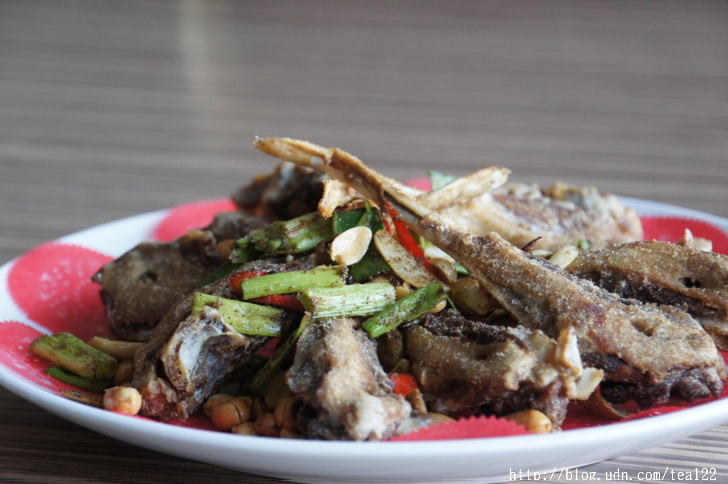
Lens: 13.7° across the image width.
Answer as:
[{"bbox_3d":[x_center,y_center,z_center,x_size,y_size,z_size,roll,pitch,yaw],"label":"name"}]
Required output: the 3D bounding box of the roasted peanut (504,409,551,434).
[{"bbox_3d":[0.048,0.052,0.876,0.014,0.008,0.009,8,18,29],"label":"roasted peanut"}]

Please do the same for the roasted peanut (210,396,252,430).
[{"bbox_3d":[-0.039,0.050,0.887,0.013,0.010,0.009,-7,17,-20],"label":"roasted peanut"}]

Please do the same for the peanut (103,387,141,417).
[{"bbox_3d":[-0.071,0.047,0.893,0.011,0.008,0.009,-7,17,-20],"label":"peanut"}]

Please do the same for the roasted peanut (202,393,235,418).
[{"bbox_3d":[-0.043,0.049,0.898,0.012,0.008,0.009,-9,17,-25],"label":"roasted peanut"}]

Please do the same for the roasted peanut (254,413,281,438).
[{"bbox_3d":[-0.028,0.053,0.873,0.011,0.009,0.009,-8,17,-24],"label":"roasted peanut"}]

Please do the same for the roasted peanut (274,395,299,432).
[{"bbox_3d":[-0.022,0.050,0.884,0.009,0.010,0.012,7,17,26],"label":"roasted peanut"}]

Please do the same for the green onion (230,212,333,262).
[{"bbox_3d":[-0.026,-0.001,0.978,0.034,0.009,0.009,-16,19,-14],"label":"green onion"}]

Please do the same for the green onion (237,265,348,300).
[{"bbox_3d":[-0.022,0.013,0.948,0.034,0.007,0.007,-7,16,-2],"label":"green onion"}]

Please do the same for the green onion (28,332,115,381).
[{"bbox_3d":[-0.089,0.035,0.930,0.027,0.007,0.011,27,29,37],"label":"green onion"}]

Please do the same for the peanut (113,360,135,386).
[{"bbox_3d":[-0.073,0.040,0.920,0.012,0.009,0.009,3,16,16],"label":"peanut"}]

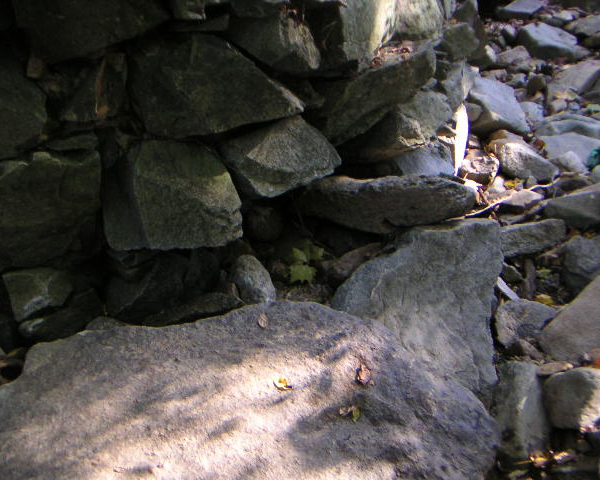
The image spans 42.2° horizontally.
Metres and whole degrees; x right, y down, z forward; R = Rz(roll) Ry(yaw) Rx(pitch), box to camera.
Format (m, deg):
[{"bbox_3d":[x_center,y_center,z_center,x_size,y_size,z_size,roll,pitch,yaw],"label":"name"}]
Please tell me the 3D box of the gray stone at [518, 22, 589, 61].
[{"bbox_3d":[1.664,-1.307,5.100,0.410,0.170,0.310,15,32,26],"label":"gray stone"}]

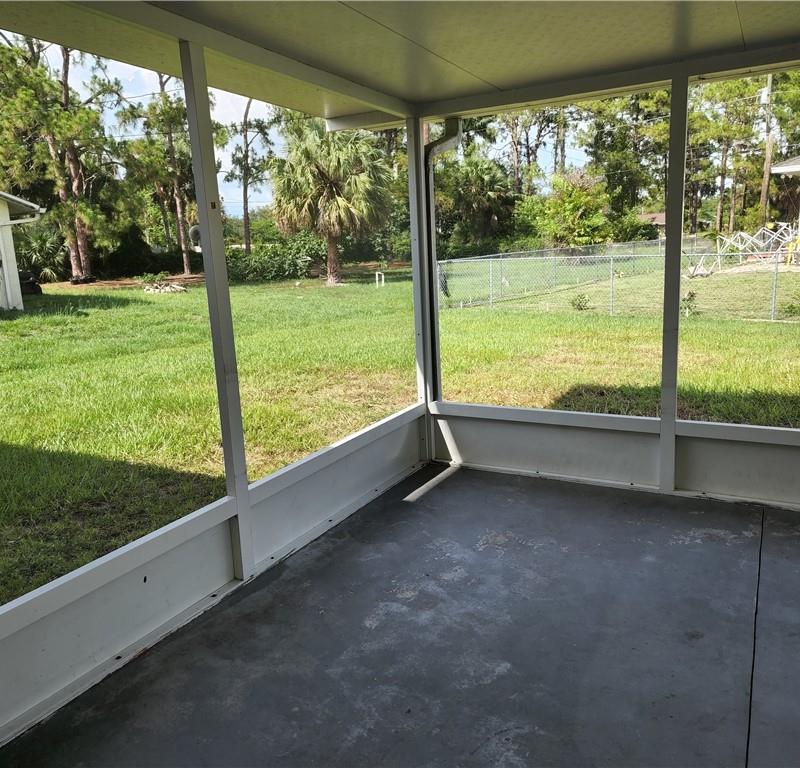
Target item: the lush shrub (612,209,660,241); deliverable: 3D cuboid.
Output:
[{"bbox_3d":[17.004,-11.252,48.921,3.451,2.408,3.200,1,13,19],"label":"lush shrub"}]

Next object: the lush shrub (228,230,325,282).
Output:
[{"bbox_3d":[-5.573,-5.617,29.973,4.493,2.256,2.600,-5,12,-10],"label":"lush shrub"}]

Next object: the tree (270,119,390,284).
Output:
[{"bbox_3d":[-2.826,-7.482,27.667,4.733,6.769,4.600,-4,12,-5],"label":"tree"}]

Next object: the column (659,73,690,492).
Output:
[{"bbox_3d":[1.472,-0.481,3.665,0.076,2.220,0.060,4,14,29],"label":"column"}]

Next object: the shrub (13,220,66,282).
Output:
[{"bbox_3d":[-16.757,-6.068,31.279,2.850,2.853,2.800,-9,13,-27],"label":"shrub"}]

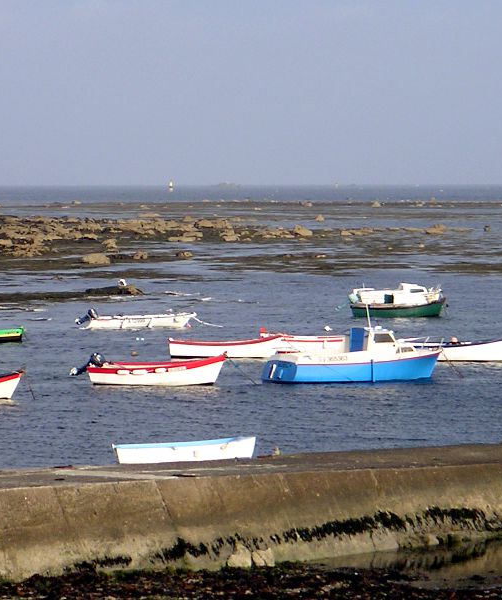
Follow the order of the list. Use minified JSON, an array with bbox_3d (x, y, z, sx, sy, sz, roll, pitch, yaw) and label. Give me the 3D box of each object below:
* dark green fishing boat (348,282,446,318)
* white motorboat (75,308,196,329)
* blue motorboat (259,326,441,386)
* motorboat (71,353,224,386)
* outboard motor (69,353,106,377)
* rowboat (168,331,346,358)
[{"bbox_3d":[7.601,0.108,132.271,4.909,1.812,1.865,0,3,-10],"label":"dark green fishing boat"},{"bbox_3d":[-5.366,0.946,120.900,5.568,1.000,2.005,0,3,-4],"label":"white motorboat"},{"bbox_3d":[3.717,1.934,88.780,6.271,1.902,2.320,-1,3,-27],"label":"blue motorboat"},{"bbox_3d":[-3.396,2.373,87.343,5.192,1.150,1.765,0,3,9],"label":"motorboat"},{"bbox_3d":[-5.523,2.259,87.141,1.150,0.580,0.420,-42,-4,8],"label":"outboard motor"},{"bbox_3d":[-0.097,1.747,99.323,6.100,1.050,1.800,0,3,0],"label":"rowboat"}]

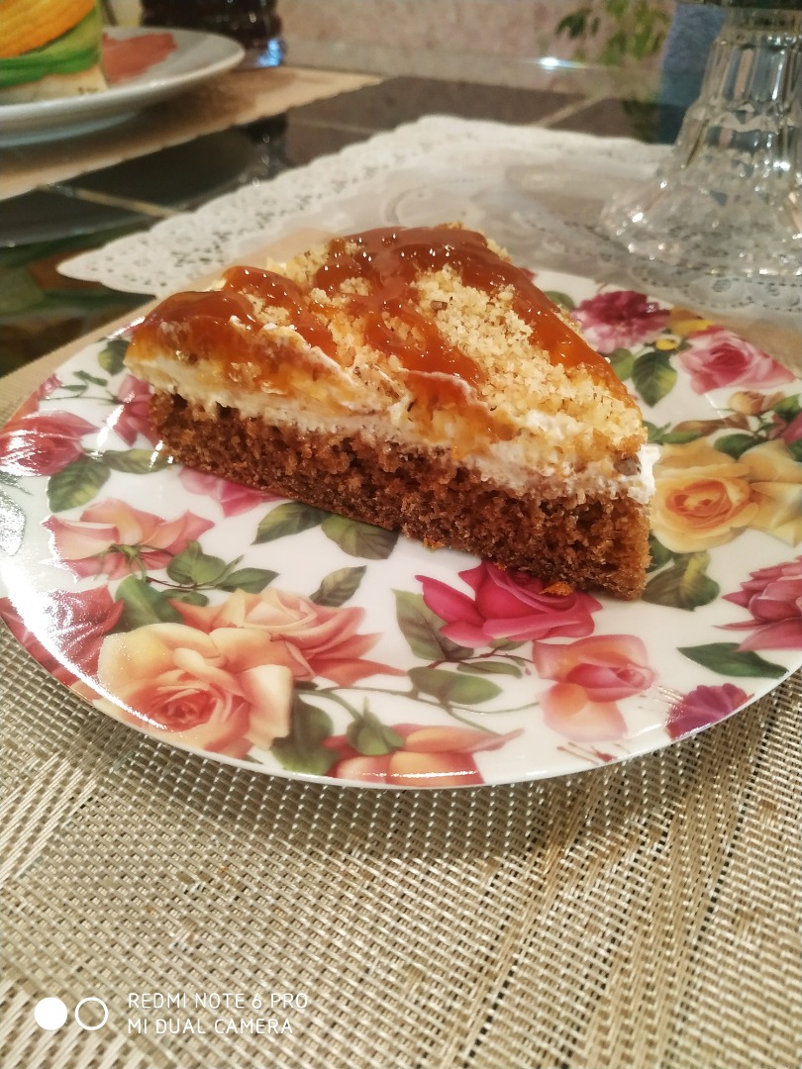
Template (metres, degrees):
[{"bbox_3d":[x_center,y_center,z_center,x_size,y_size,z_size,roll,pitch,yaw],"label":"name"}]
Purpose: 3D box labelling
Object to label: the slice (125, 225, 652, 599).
[{"bbox_3d":[0.011,-0.031,0.173,0.103,0.040,0.117,-28,47,-28],"label":"slice"}]

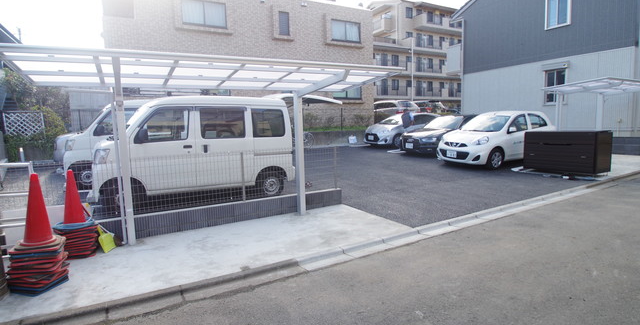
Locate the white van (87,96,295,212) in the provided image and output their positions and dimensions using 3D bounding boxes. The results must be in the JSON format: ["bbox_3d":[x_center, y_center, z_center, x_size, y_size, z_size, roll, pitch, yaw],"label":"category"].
[{"bbox_3d":[-2.279,-0.231,6.018,3.395,1.875,1.475,-5,7,-24],"label":"white van"}]

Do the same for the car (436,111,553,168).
[{"bbox_3d":[5.157,-0.673,9.227,3.800,1.515,1.665,-5,7,-26],"label":"car"}]

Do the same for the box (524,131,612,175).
[{"bbox_3d":[5.832,-0.248,7.607,0.669,0.933,1.487,-5,6,-25],"label":"box"}]

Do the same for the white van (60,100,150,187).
[{"bbox_3d":[-4.089,-0.511,7.728,3.395,1.875,1.475,-4,7,-23],"label":"white van"}]

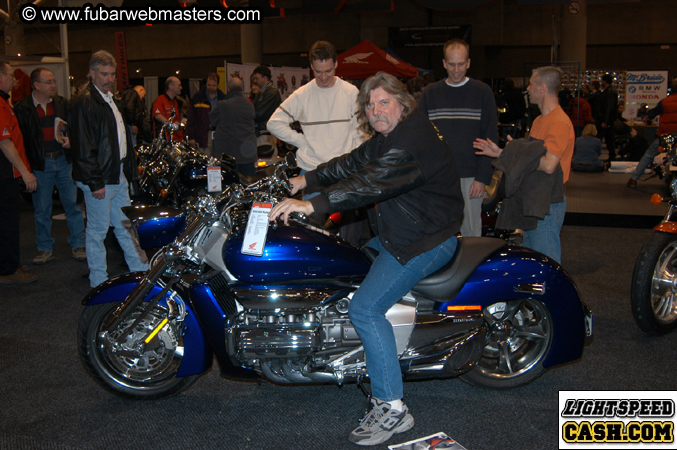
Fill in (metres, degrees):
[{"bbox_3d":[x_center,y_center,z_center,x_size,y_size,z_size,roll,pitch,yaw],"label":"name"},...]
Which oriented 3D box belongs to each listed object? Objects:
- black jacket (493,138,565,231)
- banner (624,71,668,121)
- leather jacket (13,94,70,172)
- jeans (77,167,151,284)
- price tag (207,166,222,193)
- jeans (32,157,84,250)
[{"bbox_3d":[1.292,-0.275,4.600,0.450,0.620,0.340,-4,9,-14],"label":"black jacket"},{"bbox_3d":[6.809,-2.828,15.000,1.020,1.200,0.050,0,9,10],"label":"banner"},{"bbox_3d":[-2.745,-0.846,6.250,0.510,0.710,0.330,-9,12,-42],"label":"leather jacket"},{"bbox_3d":[-1.729,0.011,5.150,0.450,0.960,0.400,3,10,26],"label":"jeans"},{"bbox_3d":[-0.880,-0.323,4.800,0.100,0.190,0.012,-1,9,3],"label":"price tag"},{"bbox_3d":[-2.629,-0.202,6.350,0.420,0.920,0.360,-8,11,-38],"label":"jeans"}]

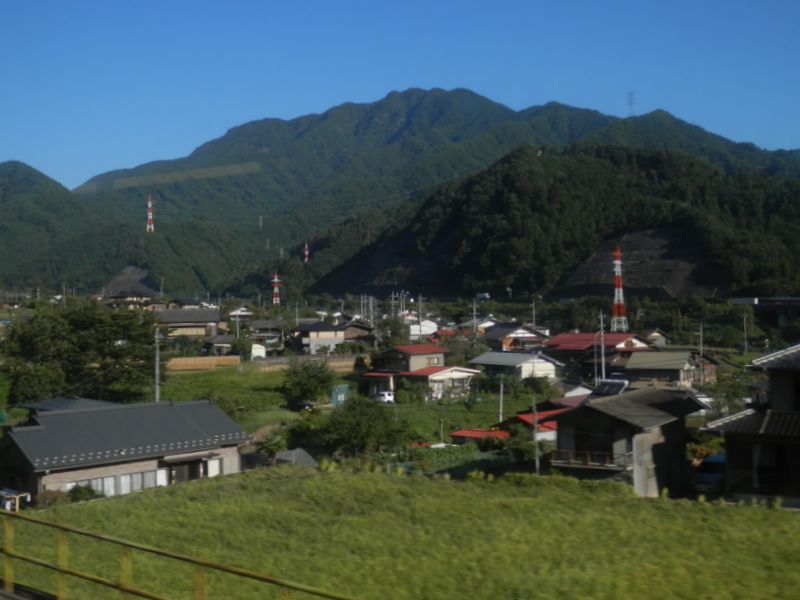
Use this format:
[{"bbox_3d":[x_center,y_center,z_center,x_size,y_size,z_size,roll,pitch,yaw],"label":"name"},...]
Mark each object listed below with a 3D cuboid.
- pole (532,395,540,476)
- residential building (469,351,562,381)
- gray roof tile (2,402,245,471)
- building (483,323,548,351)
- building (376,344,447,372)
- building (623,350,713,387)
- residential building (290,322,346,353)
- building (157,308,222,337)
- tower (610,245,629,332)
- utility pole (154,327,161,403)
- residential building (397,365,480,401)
[{"bbox_3d":[10.100,10.200,63.000,0.220,6.700,0.220,-1,0,0],"label":"pole"},{"bbox_3d":[19.400,11.200,143.500,10.300,4.900,11.300,-1,0,-40],"label":"residential building"},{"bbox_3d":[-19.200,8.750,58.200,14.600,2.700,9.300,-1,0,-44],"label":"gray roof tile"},{"bbox_3d":[23.600,9.000,176.000,12.200,8.400,8.800,-1,0,-38],"label":"building"},{"bbox_3d":[2.000,10.100,125.000,8.400,7.200,7.000,-1,0,-43],"label":"building"},{"bbox_3d":[44.500,11.400,142.000,10.500,5.800,10.500,-1,0,-38],"label":"building"},{"bbox_3d":[-19.200,8.900,202.000,10.300,7.700,6.500,-1,0,-43],"label":"residential building"},{"bbox_3d":[-54.500,6.900,222.000,15.000,9.200,9.500,-1,0,-18],"label":"building"},{"bbox_3d":[120.500,-1.000,472.000,9.600,53.000,9.600,-1,0,-40],"label":"tower"},{"bbox_3d":[-21.600,7.750,76.000,0.300,10.600,0.300,-1,0,0],"label":"utility pole"},{"bbox_3d":[6.000,11.600,122.500,10.200,4.300,6.500,-1,0,-43],"label":"residential building"}]

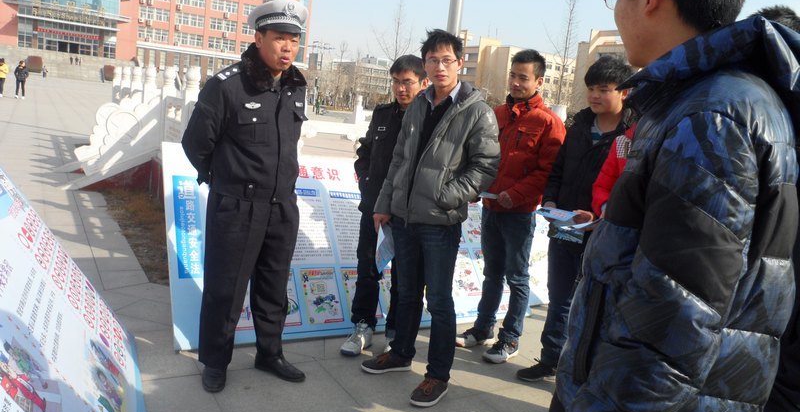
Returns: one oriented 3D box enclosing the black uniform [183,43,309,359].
[{"bbox_3d":[-0.696,0.036,2.859,0.560,1.500,0.380,-1,12,-42],"label":"black uniform"}]

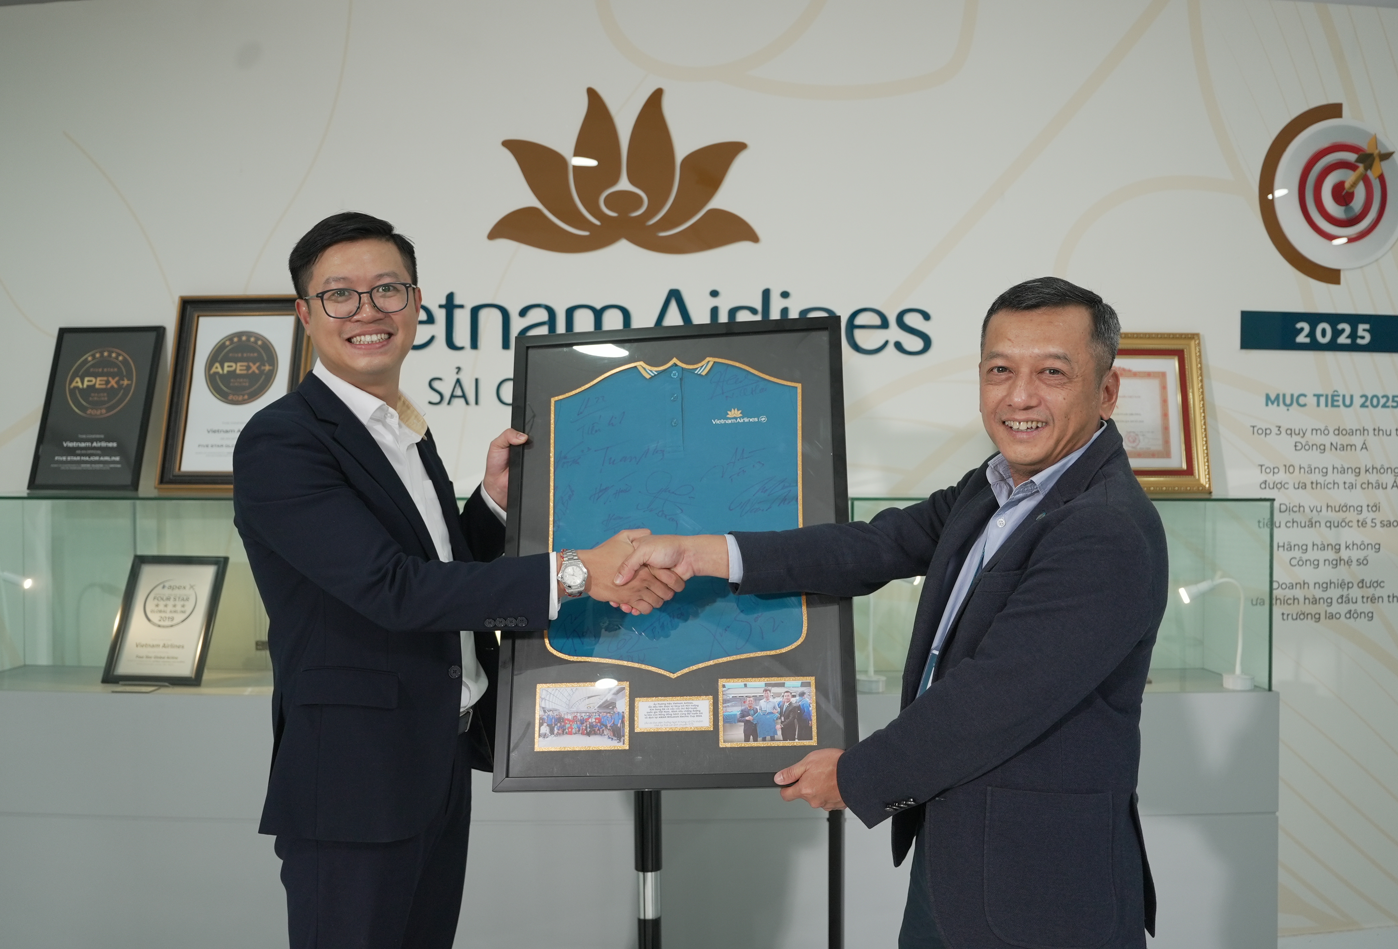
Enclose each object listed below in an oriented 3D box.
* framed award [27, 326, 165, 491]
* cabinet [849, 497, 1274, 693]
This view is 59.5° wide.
[{"bbox_3d":[-1.545,-0.170,3.150,0.293,0.450,0.025,0,-18,0],"label":"framed award"},{"bbox_3d":[0.855,0.283,3.070,1.000,0.460,0.390,0,0,0],"label":"cabinet"}]

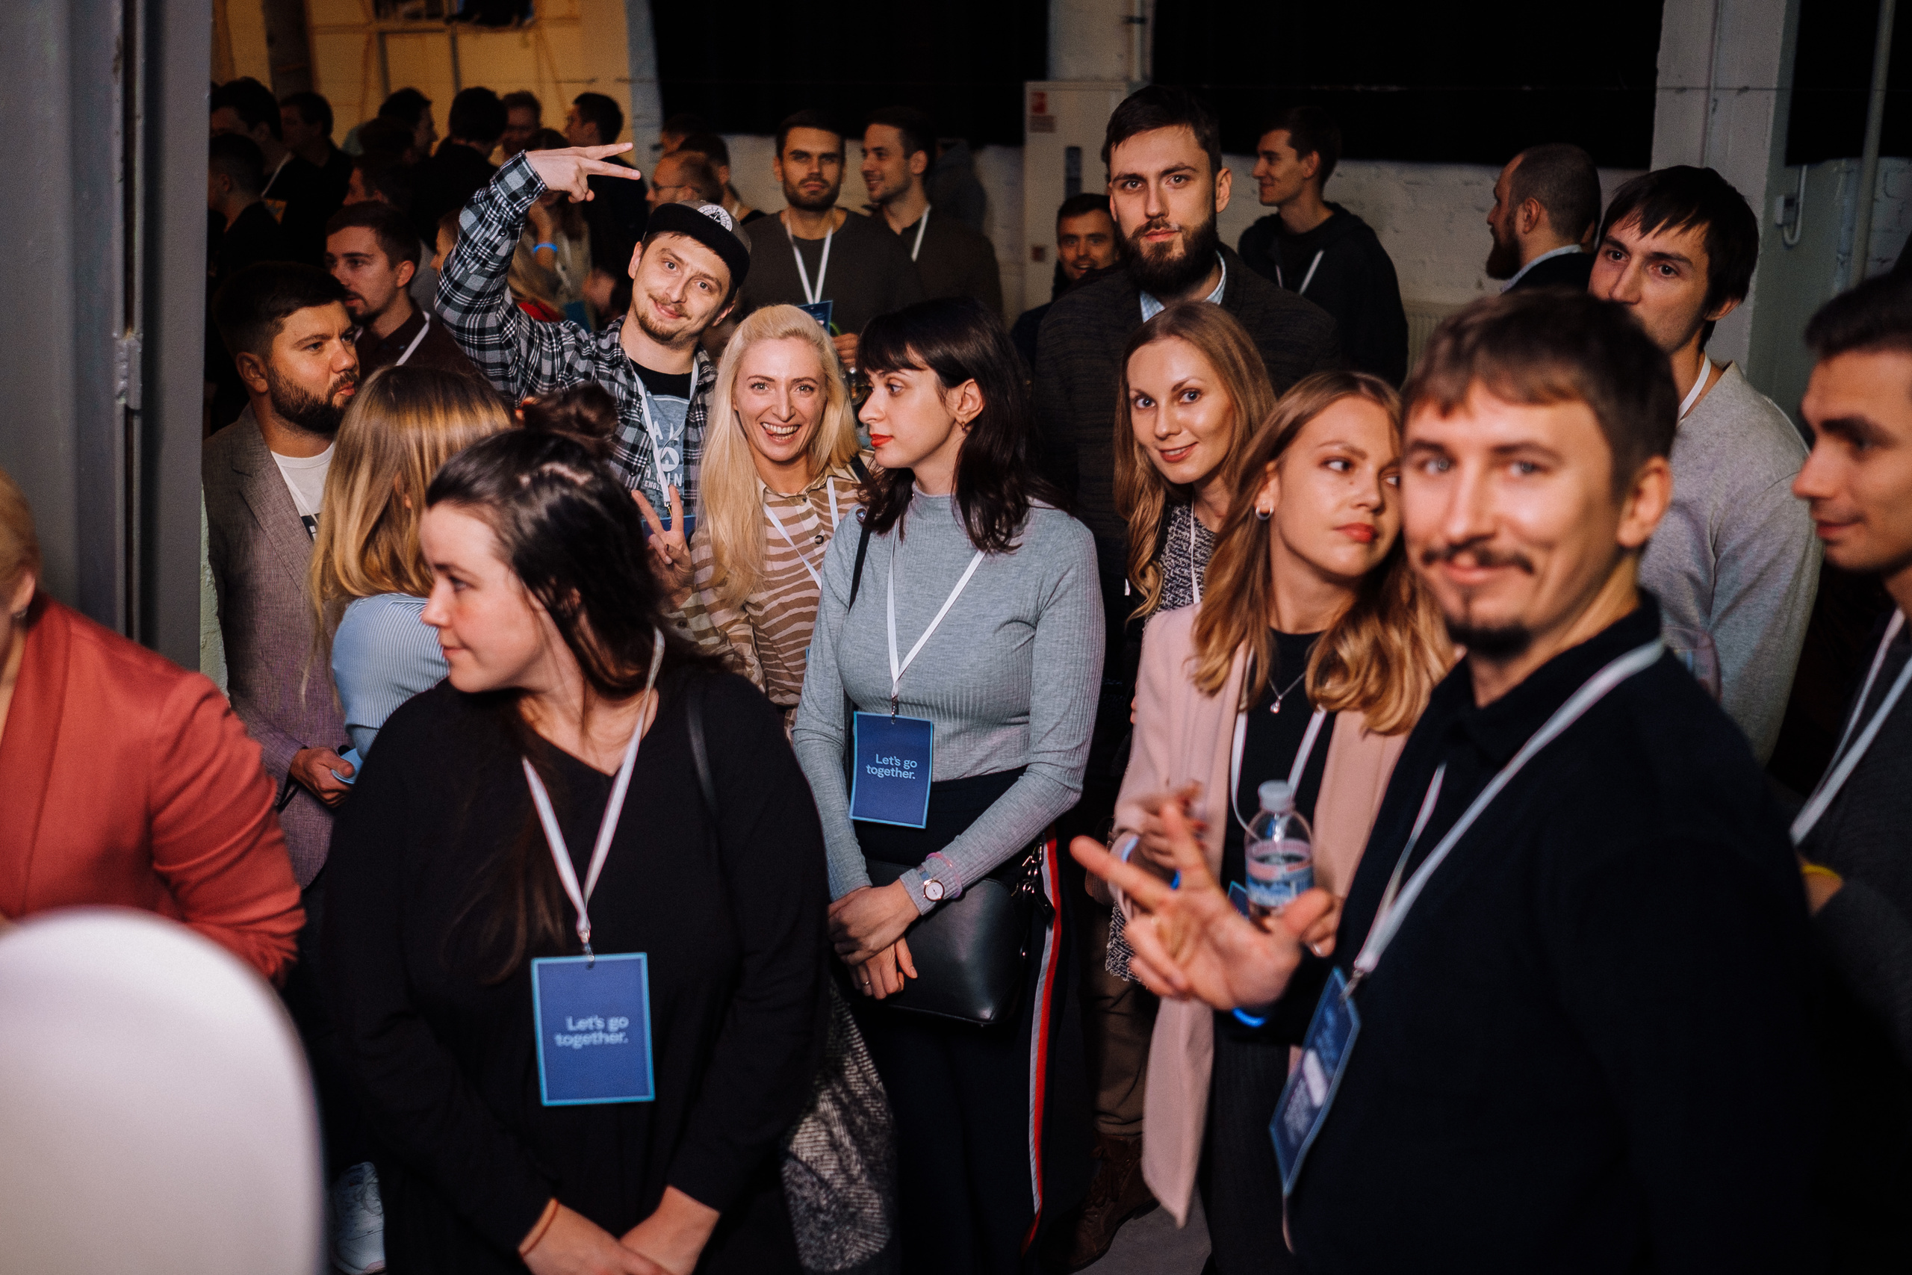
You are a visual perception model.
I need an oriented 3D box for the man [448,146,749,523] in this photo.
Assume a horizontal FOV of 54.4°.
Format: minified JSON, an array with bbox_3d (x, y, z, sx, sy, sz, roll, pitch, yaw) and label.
[{"bbox_3d":[-0.555,0.070,3.185,0.530,1.770,0.400,-3,17,-8],"label":"man"}]

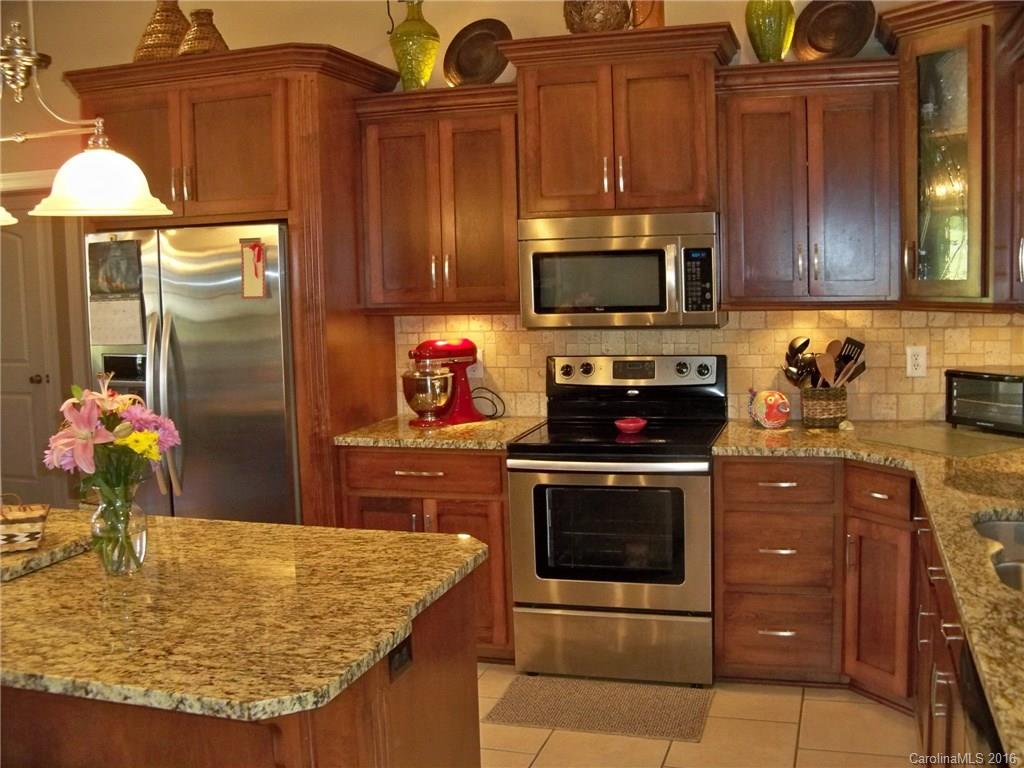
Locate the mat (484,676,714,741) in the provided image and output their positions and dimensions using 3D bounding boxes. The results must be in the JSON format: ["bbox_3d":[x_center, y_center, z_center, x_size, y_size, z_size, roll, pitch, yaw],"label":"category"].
[{"bbox_3d":[0.324,1.163,3.731,0.764,0.010,0.430,0,7,18],"label":"mat"}]

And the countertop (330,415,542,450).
[{"bbox_3d":[-0.267,0.196,4.273,0.708,0.030,0.658,0,6,16],"label":"countertop"}]

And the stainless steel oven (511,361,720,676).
[{"bbox_3d":[0.443,0.517,4.100,0.757,1.204,0.670,0,7,18],"label":"stainless steel oven"}]

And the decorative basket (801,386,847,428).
[{"bbox_3d":[1.224,0.090,4.045,0.165,0.155,0.140,1,7,24],"label":"decorative basket"}]

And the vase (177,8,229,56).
[{"bbox_3d":[-1.258,-1.414,4.259,0.266,0.246,0.266,0,7,18],"label":"vase"}]

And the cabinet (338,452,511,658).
[{"bbox_3d":[-0.252,0.647,4.338,0.710,0.880,0.625,0,6,16],"label":"cabinet"}]

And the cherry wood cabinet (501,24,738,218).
[{"bbox_3d":[0.436,-0.980,4.044,0.862,0.649,0.475,0,7,18],"label":"cherry wood cabinet"}]

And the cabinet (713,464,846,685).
[{"bbox_3d":[1.043,0.654,3.971,0.446,0.863,0.620,0,7,18],"label":"cabinet"}]

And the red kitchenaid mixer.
[{"bbox_3d":[-0.301,-0.009,4.396,0.360,0.355,0.220,-6,8,-36],"label":"red kitchenaid mixer"}]

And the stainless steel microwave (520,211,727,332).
[{"bbox_3d":[0.453,-0.448,4.117,0.757,0.421,0.410,0,6,16],"label":"stainless steel microwave"}]

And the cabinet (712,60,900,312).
[{"bbox_3d":[1.113,-0.726,3.906,0.648,0.885,0.390,0,6,16],"label":"cabinet"}]

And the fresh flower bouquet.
[{"bbox_3d":[-0.856,0.191,2.228,0.290,0.440,0.265,-4,7,-22],"label":"fresh flower bouquet"}]

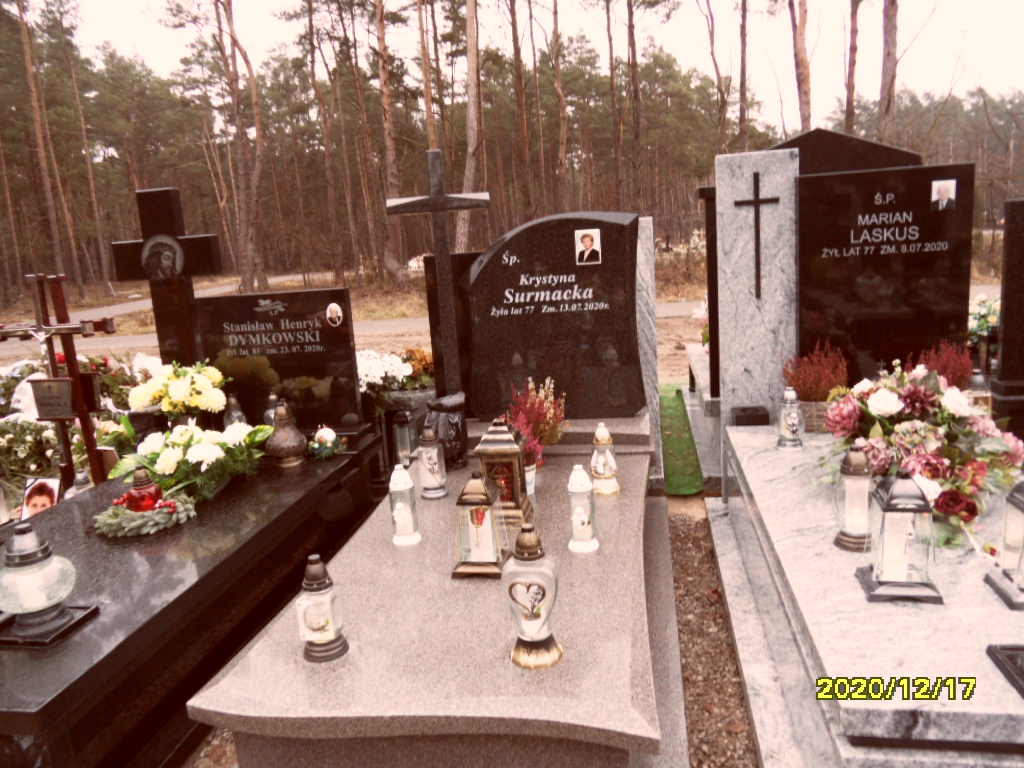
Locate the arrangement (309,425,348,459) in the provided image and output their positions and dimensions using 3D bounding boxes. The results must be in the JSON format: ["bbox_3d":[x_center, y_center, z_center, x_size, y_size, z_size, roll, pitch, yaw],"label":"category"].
[{"bbox_3d":[-0.853,0.271,3.273,0.165,0.130,0.140,-2,12,11],"label":"arrangement"}]

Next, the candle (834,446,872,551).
[{"bbox_3d":[0.903,0.298,1.866,0.100,0.268,0.100,-2,12,11],"label":"candle"}]

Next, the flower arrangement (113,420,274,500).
[{"bbox_3d":[-1.387,0.324,3.096,0.560,0.280,0.420,-2,10,11],"label":"flower arrangement"}]

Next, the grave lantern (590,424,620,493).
[{"bbox_3d":[0.364,0.285,2.777,0.109,0.273,0.109,-2,10,11],"label":"grave lantern"}]

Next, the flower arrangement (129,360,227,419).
[{"bbox_3d":[-1.599,0.019,3.415,0.400,0.260,0.340,-2,10,11],"label":"flower arrangement"}]

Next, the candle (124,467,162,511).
[{"bbox_3d":[-1.428,0.431,2.757,0.117,0.180,0.117,-2,10,11],"label":"candle"}]

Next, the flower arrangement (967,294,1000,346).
[{"bbox_3d":[3.025,-0.401,4.550,0.300,0.340,0.280,-2,10,11],"label":"flower arrangement"}]

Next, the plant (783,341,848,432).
[{"bbox_3d":[1.354,0.011,3.168,0.265,0.405,0.225,-2,10,11],"label":"plant"}]

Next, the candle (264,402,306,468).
[{"bbox_3d":[-0.926,0.204,2.936,0.163,0.268,0.163,-2,11,10],"label":"candle"}]

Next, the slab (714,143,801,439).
[{"bbox_3d":[1.021,-0.300,2.970,0.310,1.276,0.090,-2,11,10],"label":"slab"}]

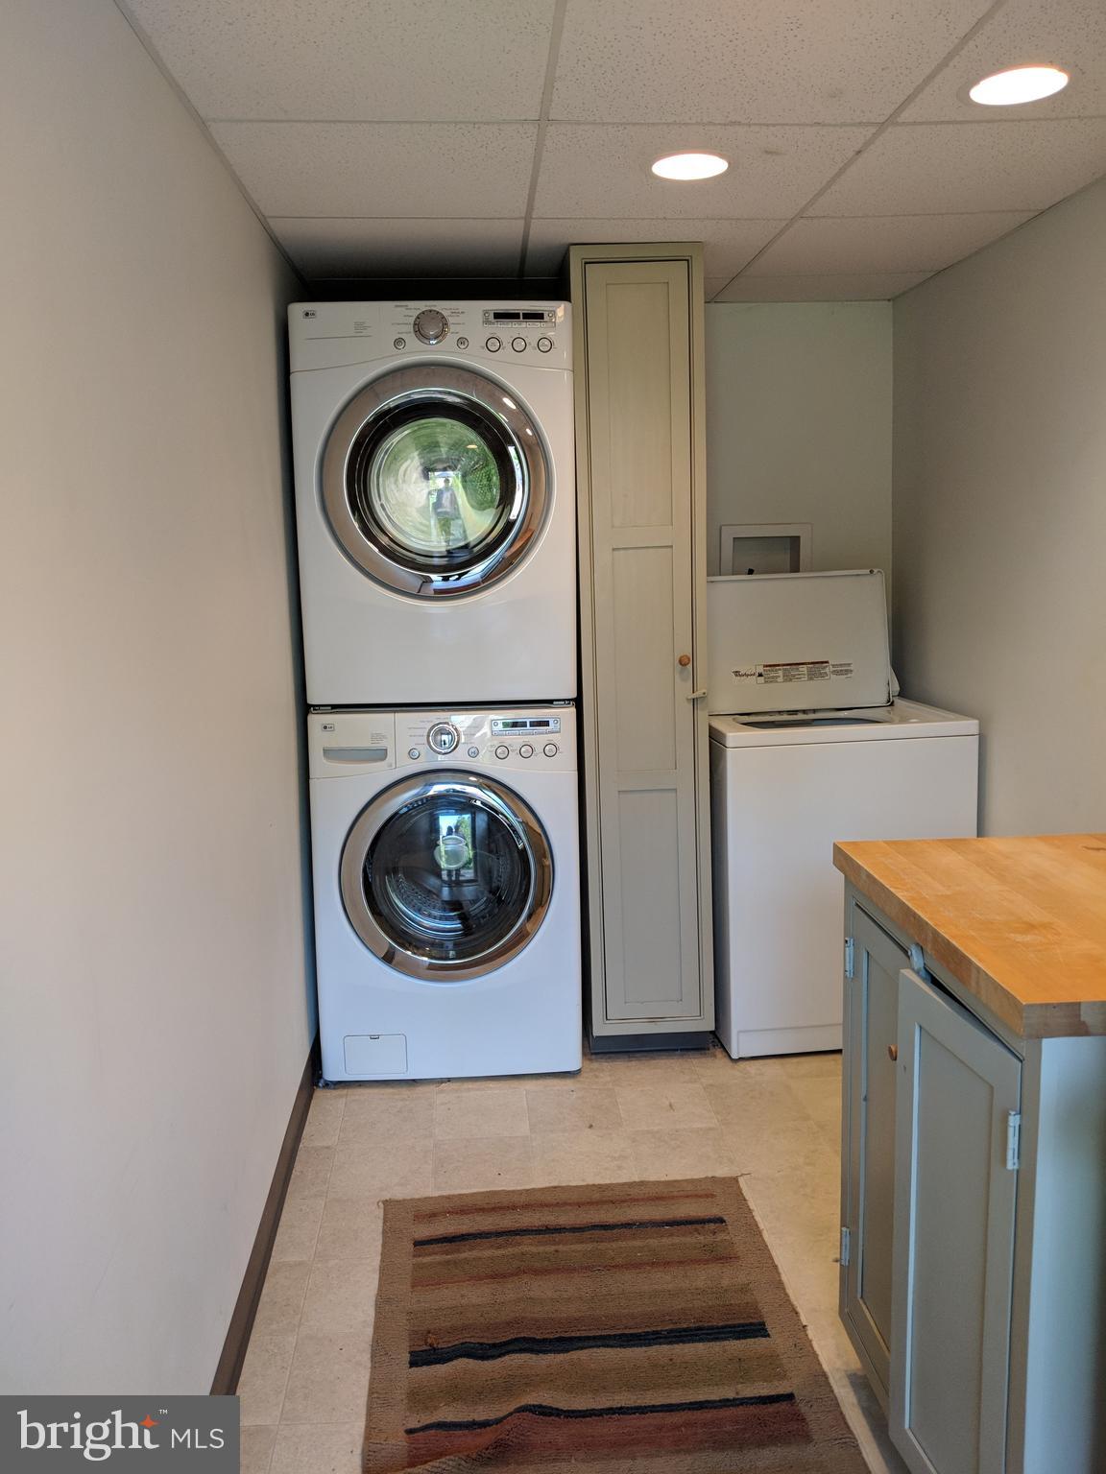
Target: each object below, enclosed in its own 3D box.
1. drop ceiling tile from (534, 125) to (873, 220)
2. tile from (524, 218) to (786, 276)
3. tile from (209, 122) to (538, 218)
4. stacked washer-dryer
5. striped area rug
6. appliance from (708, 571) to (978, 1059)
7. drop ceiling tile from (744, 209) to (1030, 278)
[{"bbox_3d":[0.271,-1.151,2.337,0.605,0.018,0.600,-2,10,-3],"label":"drop ceiling tile"},{"bbox_3d":[0.233,-1.249,2.930,0.605,0.018,0.600,-2,10,-3],"label":"tile"},{"bbox_3d":[-0.328,-1.135,2.301,0.590,0.018,0.600,-2,10,-3],"label":"tile"},{"bbox_3d":[-0.289,-0.107,3.257,0.686,1.985,0.760,-1,9,-1],"label":"stacked washer-dryer"},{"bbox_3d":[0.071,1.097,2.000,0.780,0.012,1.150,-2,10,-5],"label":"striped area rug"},{"bbox_3d":[0.778,0.181,3.441,0.680,1.320,0.670,-2,10,-6],"label":"appliance"},{"bbox_3d":[0.824,-1.271,2.966,0.560,0.018,0.600,-1,9,-2],"label":"drop ceiling tile"}]

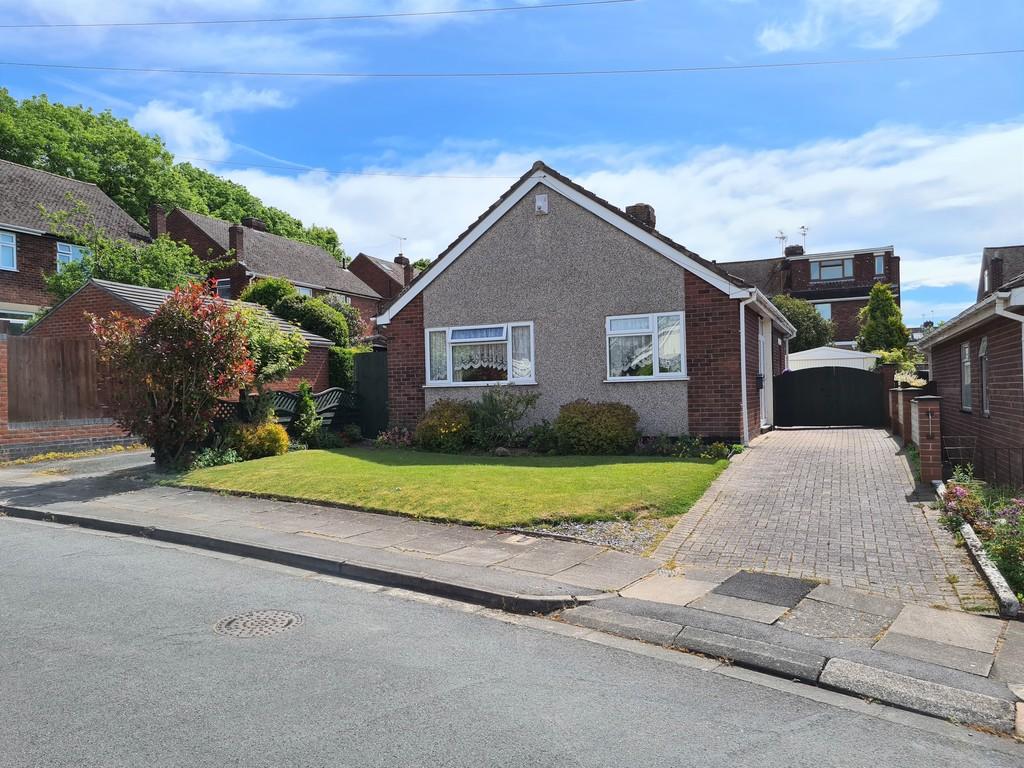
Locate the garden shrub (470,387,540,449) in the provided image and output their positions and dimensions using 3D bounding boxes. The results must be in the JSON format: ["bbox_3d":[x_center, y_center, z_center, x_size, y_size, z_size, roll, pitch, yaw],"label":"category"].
[{"bbox_3d":[-0.137,0.587,14.050,1.220,1.100,1.000,-2,-1,24],"label":"garden shrub"}]

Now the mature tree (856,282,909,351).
[{"bbox_3d":[14.934,-1.513,31.000,2.200,5.000,2.100,-2,-1,24],"label":"mature tree"}]

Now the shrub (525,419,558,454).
[{"bbox_3d":[0.523,0.896,13.200,0.650,0.540,0.600,-1,-1,0],"label":"shrub"}]

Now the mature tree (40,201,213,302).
[{"bbox_3d":[-11.428,-2.527,22.800,4.700,5.500,4.200,-2,-1,23],"label":"mature tree"}]

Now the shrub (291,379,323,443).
[{"bbox_3d":[-4.088,0.621,15.300,0.640,1.280,0.620,-2,-1,24],"label":"shrub"}]

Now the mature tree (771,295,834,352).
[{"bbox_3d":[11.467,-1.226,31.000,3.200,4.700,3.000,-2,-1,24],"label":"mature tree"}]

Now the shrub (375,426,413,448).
[{"bbox_3d":[-2.296,1.001,14.900,0.720,0.420,0.600,-2,-1,24],"label":"shrub"}]

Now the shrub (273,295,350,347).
[{"bbox_3d":[-6.387,-0.855,24.500,2.500,3.700,2.300,-2,-1,24],"label":"shrub"}]

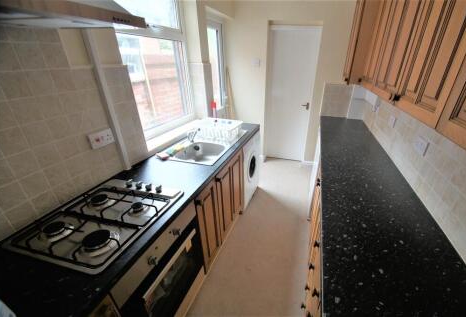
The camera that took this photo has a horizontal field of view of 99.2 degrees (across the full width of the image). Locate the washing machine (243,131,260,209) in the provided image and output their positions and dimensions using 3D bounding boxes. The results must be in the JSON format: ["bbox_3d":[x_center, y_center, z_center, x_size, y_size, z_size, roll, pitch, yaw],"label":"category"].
[{"bbox_3d":[-0.019,0.109,2.532,0.560,0.860,0.610,8,27,20],"label":"washing machine"}]

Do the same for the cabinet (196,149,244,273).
[{"bbox_3d":[-0.318,0.397,1.884,0.570,0.830,0.900,8,27,20],"label":"cabinet"}]

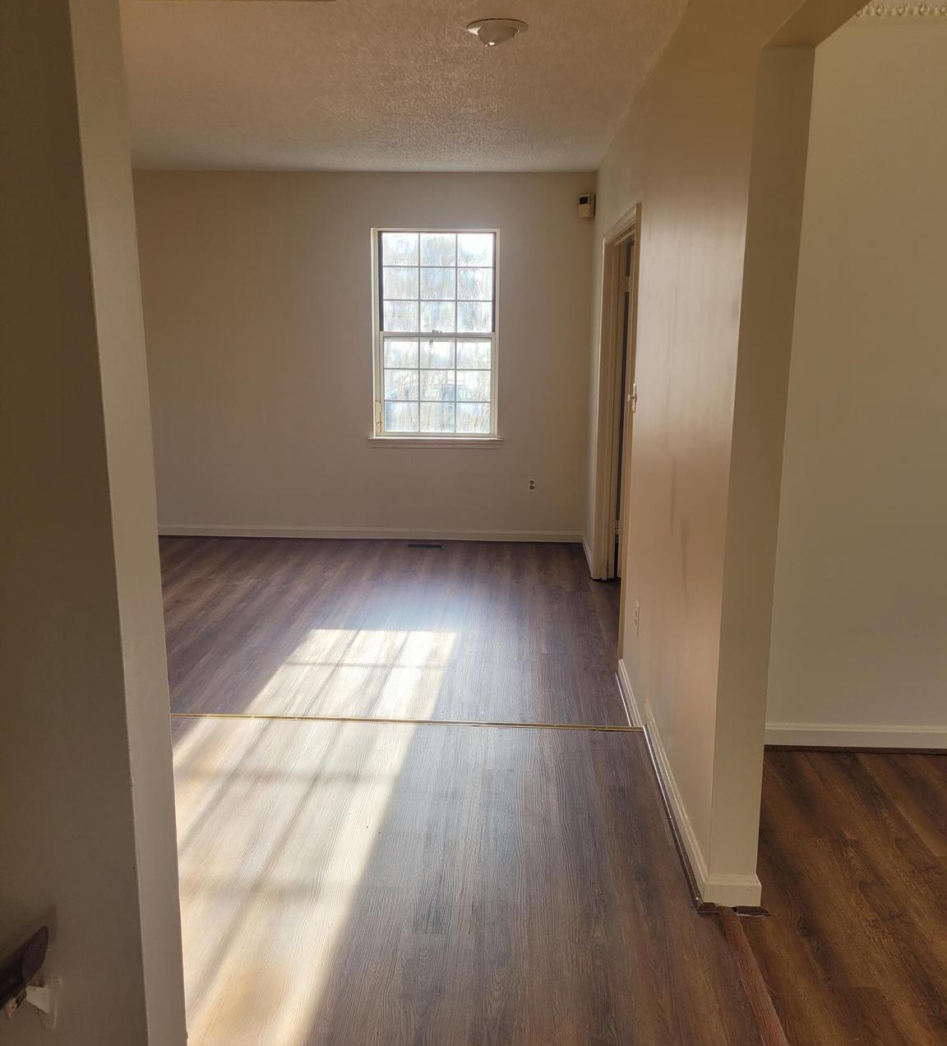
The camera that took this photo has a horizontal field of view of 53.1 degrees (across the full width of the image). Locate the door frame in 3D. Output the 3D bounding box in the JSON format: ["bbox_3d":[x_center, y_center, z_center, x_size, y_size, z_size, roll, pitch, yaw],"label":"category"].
[{"bbox_3d":[0.786,-0.473,4.917,0.140,2.067,1.669,1,12,2],"label":"door frame"}]

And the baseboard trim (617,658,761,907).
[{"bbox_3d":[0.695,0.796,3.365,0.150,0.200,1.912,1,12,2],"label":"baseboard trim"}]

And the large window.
[{"bbox_3d":[-0.262,-1.312,6.652,0.867,1.429,0.110,1,12,2],"label":"large window"}]

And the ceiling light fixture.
[{"bbox_3d":[0.079,-1.632,3.194,0.212,0.064,0.212,1,12,2],"label":"ceiling light fixture"}]

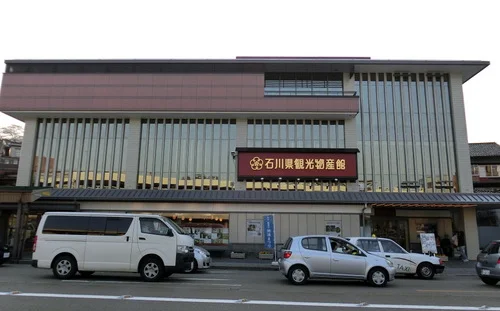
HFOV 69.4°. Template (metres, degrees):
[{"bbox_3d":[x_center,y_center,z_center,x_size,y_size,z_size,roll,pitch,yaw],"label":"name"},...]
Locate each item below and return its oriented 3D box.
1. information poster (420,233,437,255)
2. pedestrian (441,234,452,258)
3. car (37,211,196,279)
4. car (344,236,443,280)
[{"bbox_3d":[8.424,4.143,17.000,0.678,0.951,0.100,1,-15,2],"label":"information poster"},{"bbox_3d":[11.438,5.240,21.140,0.480,1.480,0.380,1,-11,2],"label":"pedestrian"},{"bbox_3d":[-4.153,2.849,11.541,4.695,1.980,1.695,1,-11,2],"label":"car"},{"bbox_3d":[4.996,3.955,14.286,4.600,1.500,1.690,1,-11,2],"label":"car"}]

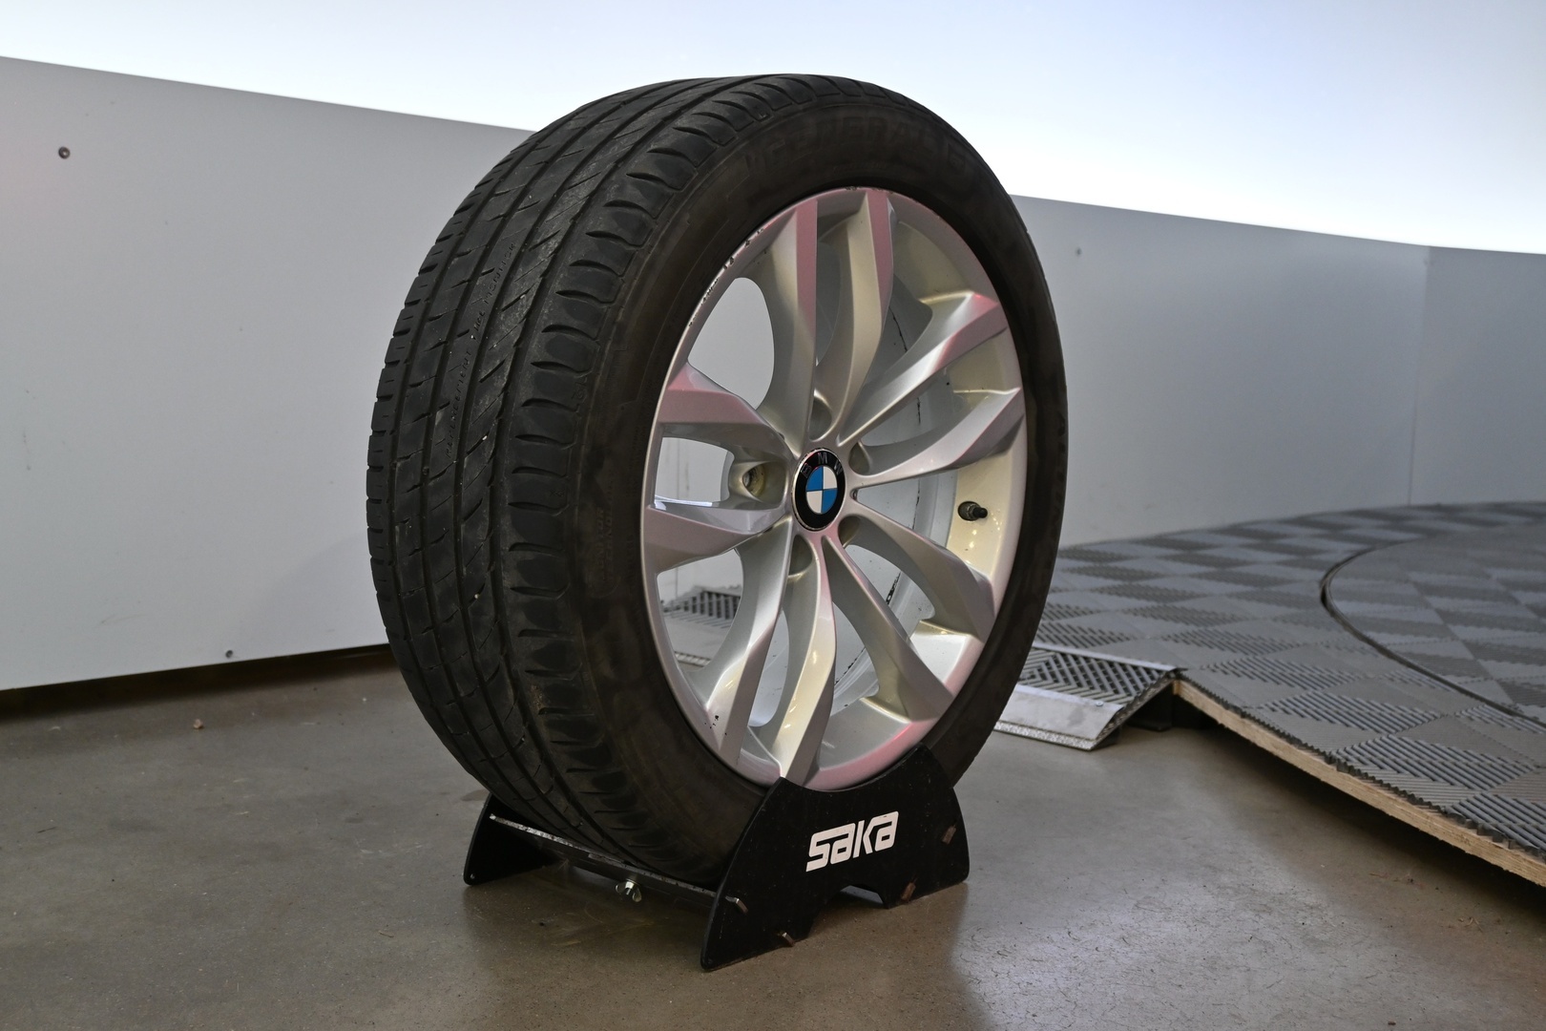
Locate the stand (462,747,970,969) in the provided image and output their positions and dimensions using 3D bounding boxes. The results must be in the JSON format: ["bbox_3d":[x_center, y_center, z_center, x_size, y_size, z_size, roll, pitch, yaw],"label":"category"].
[{"bbox_3d":[-0.042,0.258,1.487,0.288,0.139,0.358,7,6,40],"label":"stand"}]

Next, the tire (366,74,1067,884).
[{"bbox_3d":[-0.013,-0.030,1.446,0.239,0.677,0.677,9,8,41],"label":"tire"}]

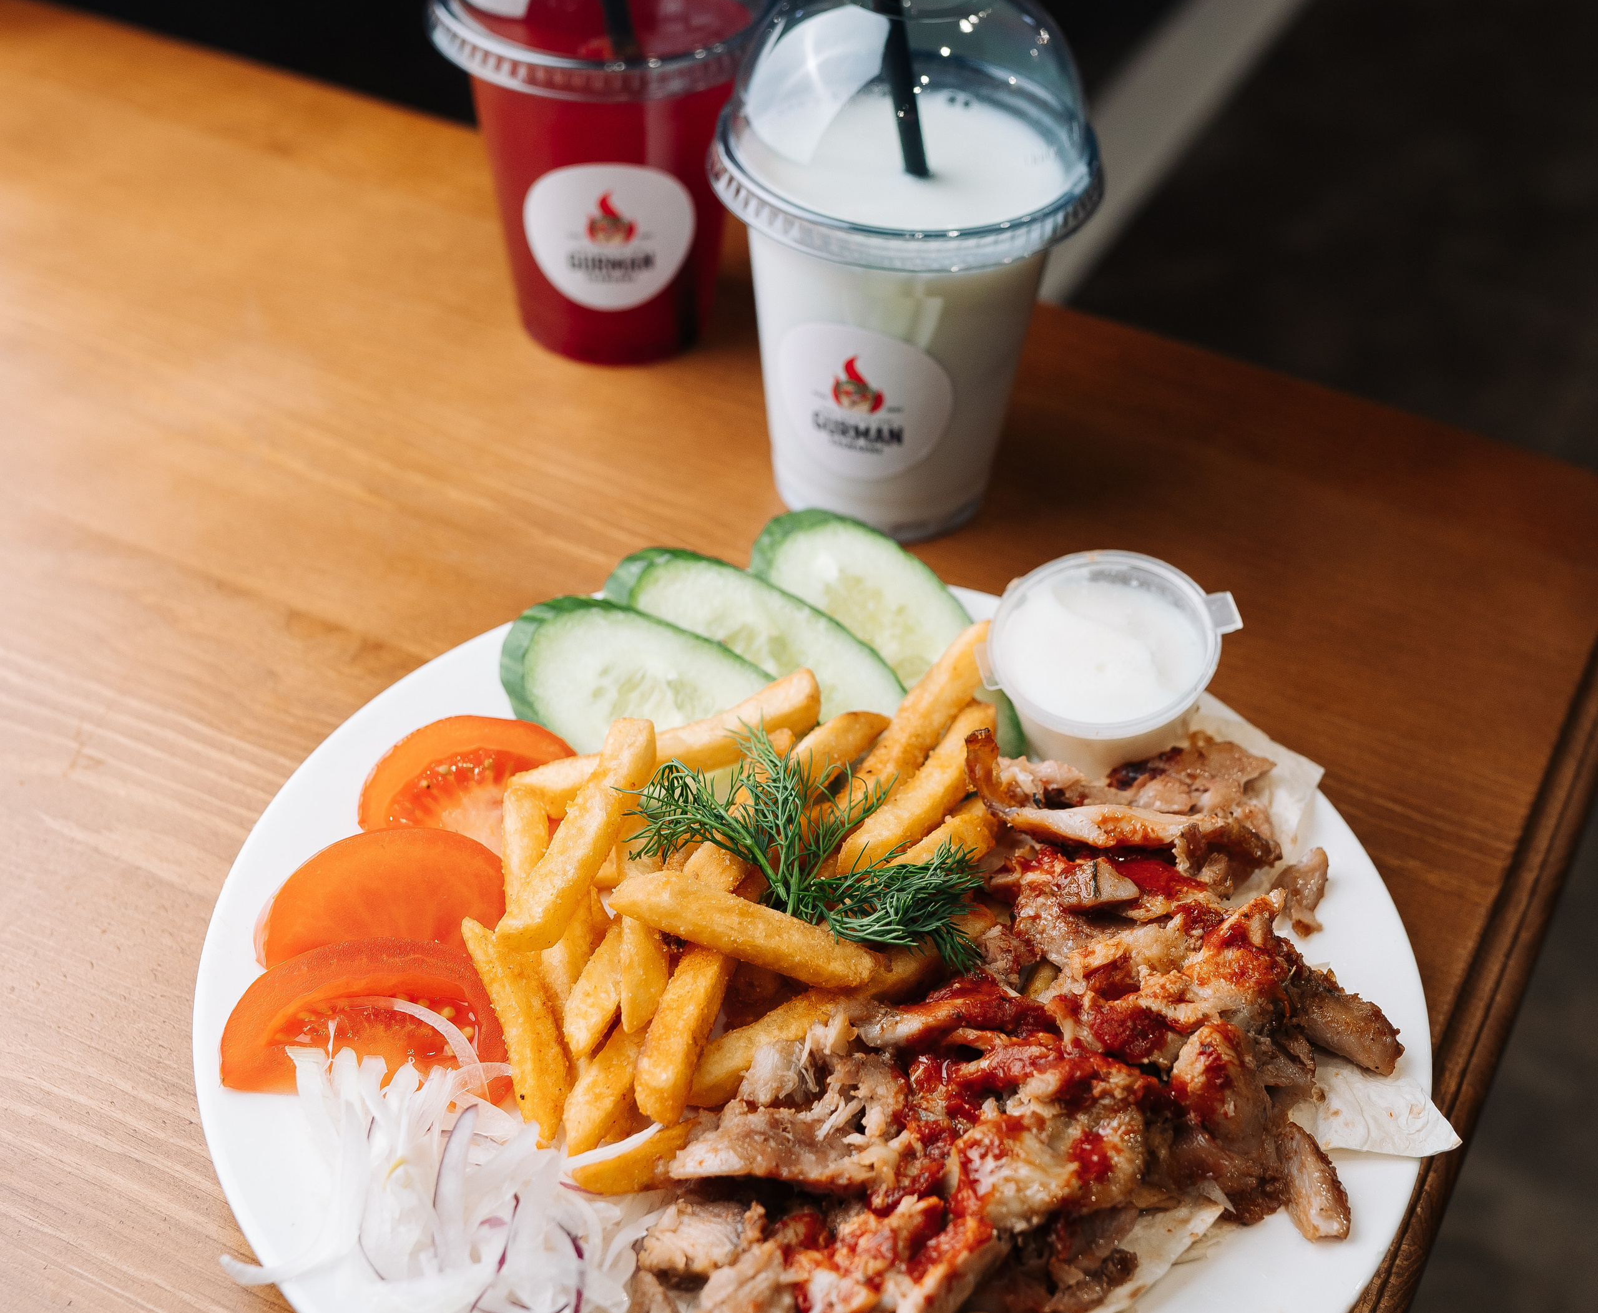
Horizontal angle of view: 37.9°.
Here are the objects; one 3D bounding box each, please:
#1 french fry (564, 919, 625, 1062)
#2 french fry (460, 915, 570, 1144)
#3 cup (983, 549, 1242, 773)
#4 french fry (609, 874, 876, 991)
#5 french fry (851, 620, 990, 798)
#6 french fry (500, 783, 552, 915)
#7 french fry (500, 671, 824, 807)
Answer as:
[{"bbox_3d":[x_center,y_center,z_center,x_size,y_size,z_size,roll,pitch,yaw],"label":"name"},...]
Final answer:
[{"bbox_3d":[-0.042,0.067,0.481,0.010,0.010,0.033,11,64,9],"label":"french fry"},{"bbox_3d":[-0.059,0.076,0.476,0.011,0.011,0.052,-17,66,-21],"label":"french fry"},{"bbox_3d":[0.073,0.005,0.545,0.058,0.030,0.052,-8,52,3],"label":"cup"},{"bbox_3d":[-0.012,0.057,0.477,0.057,0.011,0.011,16,43,5],"label":"french fry"},{"bbox_3d":[0.026,0.014,0.533,0.011,0.011,0.071,23,48,21],"label":"french fry"},{"bbox_3d":[-0.059,0.044,0.504,0.009,0.009,0.036,0,64,-3],"label":"french fry"},{"bbox_3d":[-0.030,0.018,0.522,0.075,0.011,0.011,-17,46,-19],"label":"french fry"}]

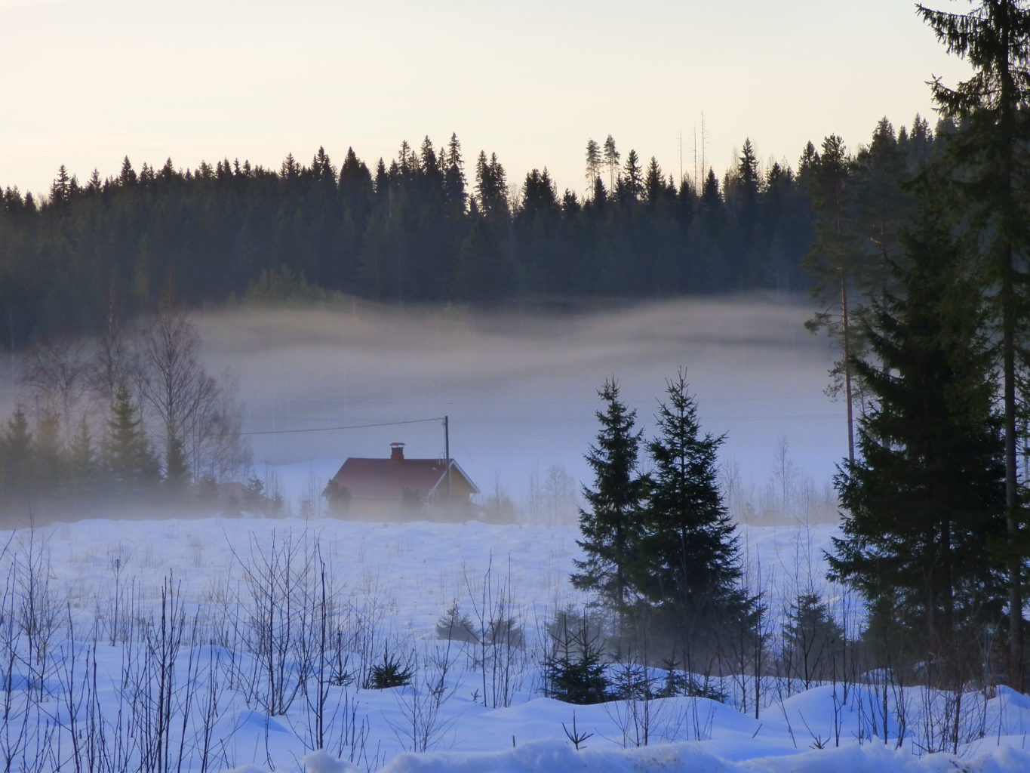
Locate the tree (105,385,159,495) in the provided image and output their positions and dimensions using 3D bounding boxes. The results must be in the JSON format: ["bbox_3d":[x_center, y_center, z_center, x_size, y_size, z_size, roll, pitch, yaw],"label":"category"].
[{"bbox_3d":[-23.172,3.700,225.000,3.300,7.600,3.300,-1,1,0],"label":"tree"}]

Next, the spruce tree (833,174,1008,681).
[{"bbox_3d":[9.186,1.002,85.000,4.100,11.600,4.100,-1,1,0],"label":"spruce tree"}]

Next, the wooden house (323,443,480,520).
[{"bbox_3d":[-6.711,5.807,220.000,7.100,5.000,6.500,0,1,28],"label":"wooden house"}]

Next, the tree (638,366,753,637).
[{"bbox_3d":[4.342,2.999,90.000,2.800,6.800,2.800,-1,1,0],"label":"tree"}]

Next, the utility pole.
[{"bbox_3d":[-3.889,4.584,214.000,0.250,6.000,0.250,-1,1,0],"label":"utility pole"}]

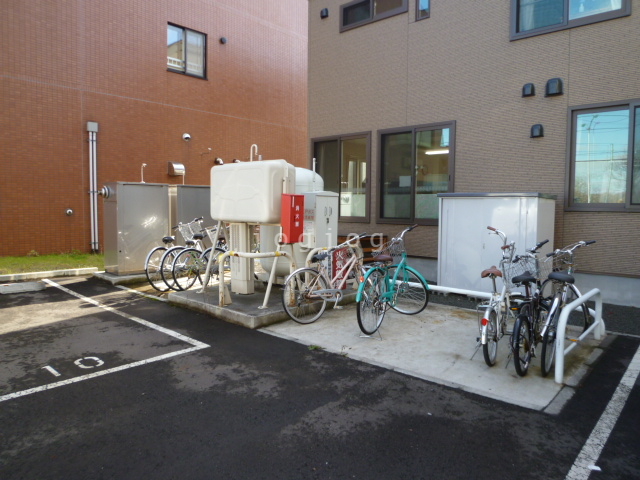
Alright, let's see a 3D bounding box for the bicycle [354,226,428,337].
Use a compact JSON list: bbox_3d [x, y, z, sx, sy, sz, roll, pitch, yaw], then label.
[{"bbox_3d":[0.790,0.447,5.125,0.620,1.120,1.520,4,6,33],"label":"bicycle"}]

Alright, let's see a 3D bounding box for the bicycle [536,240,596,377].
[{"bbox_3d":[2.260,0.587,4.215,0.551,1.103,1.720,4,6,36],"label":"bicycle"}]

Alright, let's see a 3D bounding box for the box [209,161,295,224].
[{"bbox_3d":[-0.985,-0.658,6.371,1.360,0.816,0.507,5,6,42],"label":"box"}]

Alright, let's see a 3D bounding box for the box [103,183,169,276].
[{"bbox_3d":[-3.464,-0.244,8.422,0.514,1.624,1.014,5,6,42],"label":"box"}]

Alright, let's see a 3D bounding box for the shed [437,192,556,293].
[{"bbox_3d":[2.894,0.036,7.375,1.558,1.617,0.956,5,6,42],"label":"shed"}]

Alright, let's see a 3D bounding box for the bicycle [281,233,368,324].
[{"bbox_3d":[0.164,0.456,5.431,1.480,1.040,0.570,-3,6,-40],"label":"bicycle"}]

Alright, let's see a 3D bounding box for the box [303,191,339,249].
[{"bbox_3d":[0.003,-0.300,6.612,0.280,0.815,0.484,5,6,41],"label":"box"}]

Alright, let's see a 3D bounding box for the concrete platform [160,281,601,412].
[{"bbox_3d":[0.490,0.913,5.845,5.321,0.191,2.528,5,6,42],"label":"concrete platform"}]

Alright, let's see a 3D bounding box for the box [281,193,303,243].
[{"bbox_3d":[-0.337,-0.265,5.611,0.160,0.594,0.237,5,6,41],"label":"box"}]

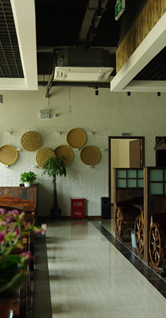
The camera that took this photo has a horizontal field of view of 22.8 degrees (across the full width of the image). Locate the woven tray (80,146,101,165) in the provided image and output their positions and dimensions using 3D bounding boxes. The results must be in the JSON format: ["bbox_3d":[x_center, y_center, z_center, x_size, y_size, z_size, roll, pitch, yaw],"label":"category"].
[{"bbox_3d":[0.210,-0.087,11.205,0.546,0.546,0.060,0,-2,-6],"label":"woven tray"}]

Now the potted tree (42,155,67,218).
[{"bbox_3d":[-0.767,0.761,11.084,0.600,1.684,0.560,0,-1,-6],"label":"potted tree"}]

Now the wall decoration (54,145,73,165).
[{"bbox_3d":[-0.517,-0.092,11.130,0.542,0.542,0.060,0,-2,-6],"label":"wall decoration"}]

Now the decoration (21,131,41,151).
[{"bbox_3d":[-1.378,-0.468,11.052,0.545,0.545,0.060,0,-2,-6],"label":"decoration"}]

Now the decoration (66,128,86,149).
[{"bbox_3d":[-0.166,-0.552,11.180,0.548,0.548,0.060,0,-2,-6],"label":"decoration"}]

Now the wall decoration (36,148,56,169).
[{"bbox_3d":[-0.942,-0.013,10.619,0.520,0.520,0.060,0,-2,-5],"label":"wall decoration"}]

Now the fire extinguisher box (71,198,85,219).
[{"bbox_3d":[-0.144,1.335,11.061,0.367,0.534,0.220,0,-1,-6],"label":"fire extinguisher box"}]

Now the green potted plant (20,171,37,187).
[{"bbox_3d":[-1.323,0.500,10.077,0.377,0.382,0.368,0,-2,-6],"label":"green potted plant"}]

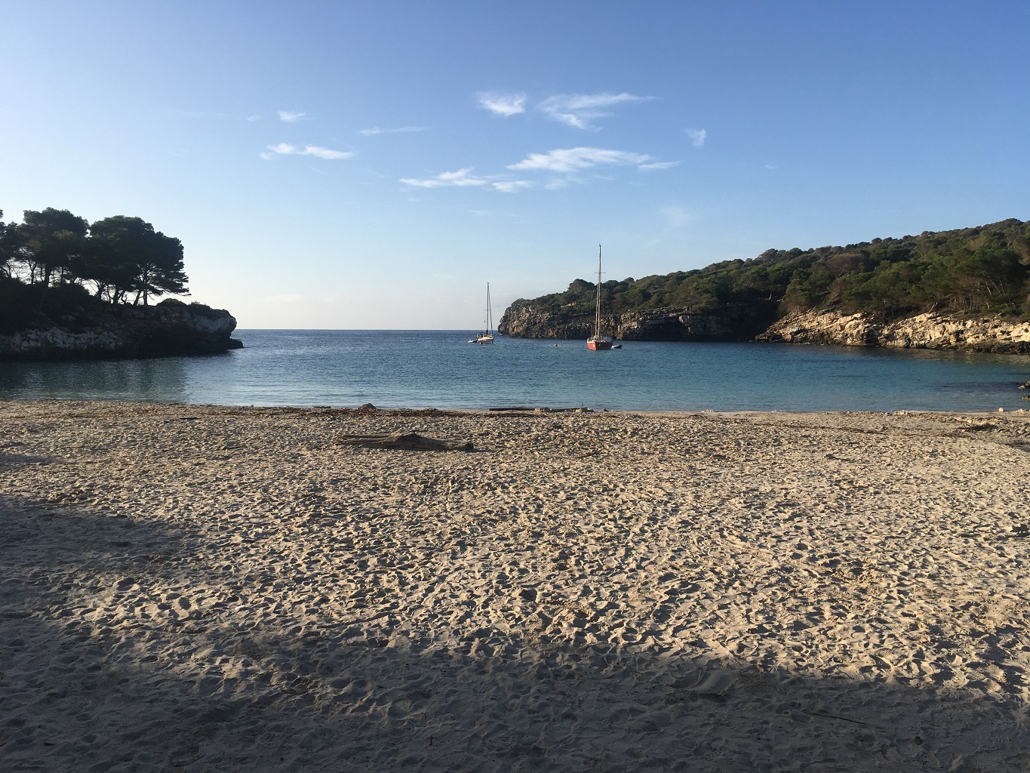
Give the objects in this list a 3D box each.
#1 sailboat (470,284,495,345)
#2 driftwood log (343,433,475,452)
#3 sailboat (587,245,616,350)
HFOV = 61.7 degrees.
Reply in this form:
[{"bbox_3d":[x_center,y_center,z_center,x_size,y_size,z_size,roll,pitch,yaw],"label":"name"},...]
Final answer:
[{"bbox_3d":[-5.500,-14.400,169.000,3.000,12.000,9.300,-1,4,-14],"label":"sailboat"},{"bbox_3d":[-1.770,0.890,13.900,2.150,0.270,0.500,1,4,17],"label":"driftwood log"},{"bbox_3d":[12.200,-12.900,124.000,3.600,14.900,11.000,1,4,10],"label":"sailboat"}]

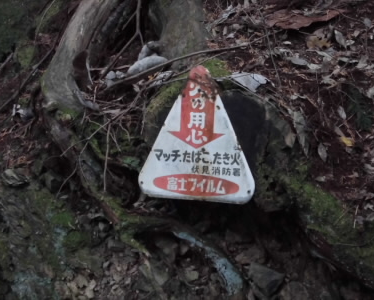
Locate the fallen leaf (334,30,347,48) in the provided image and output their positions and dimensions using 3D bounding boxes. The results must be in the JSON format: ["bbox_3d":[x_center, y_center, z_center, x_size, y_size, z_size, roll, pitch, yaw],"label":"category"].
[{"bbox_3d":[0.506,-0.364,3.580,0.029,0.018,0.082,-15,55,-11],"label":"fallen leaf"}]

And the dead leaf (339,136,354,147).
[{"bbox_3d":[0.488,-0.025,3.320,0.048,0.015,0.026,30,59,20],"label":"dead leaf"}]

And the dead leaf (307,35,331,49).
[{"bbox_3d":[0.433,-0.358,3.580,0.083,0.025,0.060,0,53,0],"label":"dead leaf"}]

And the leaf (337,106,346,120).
[{"bbox_3d":[0.484,-0.114,3.400,0.020,0.012,0.056,-10,54,-7],"label":"leaf"}]

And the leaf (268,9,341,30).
[{"bbox_3d":[0.398,-0.446,3.680,0.265,0.040,0.100,-7,39,-8],"label":"leaf"}]

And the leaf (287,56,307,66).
[{"bbox_3d":[0.358,-0.287,3.520,0.066,0.015,0.038,20,43,24],"label":"leaf"}]

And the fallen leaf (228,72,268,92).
[{"bbox_3d":[0.194,-0.213,3.430,0.134,0.030,0.086,12,40,14],"label":"fallen leaf"}]

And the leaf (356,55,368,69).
[{"bbox_3d":[0.564,-0.285,3.500,0.027,0.015,0.067,30,59,21],"label":"leaf"}]

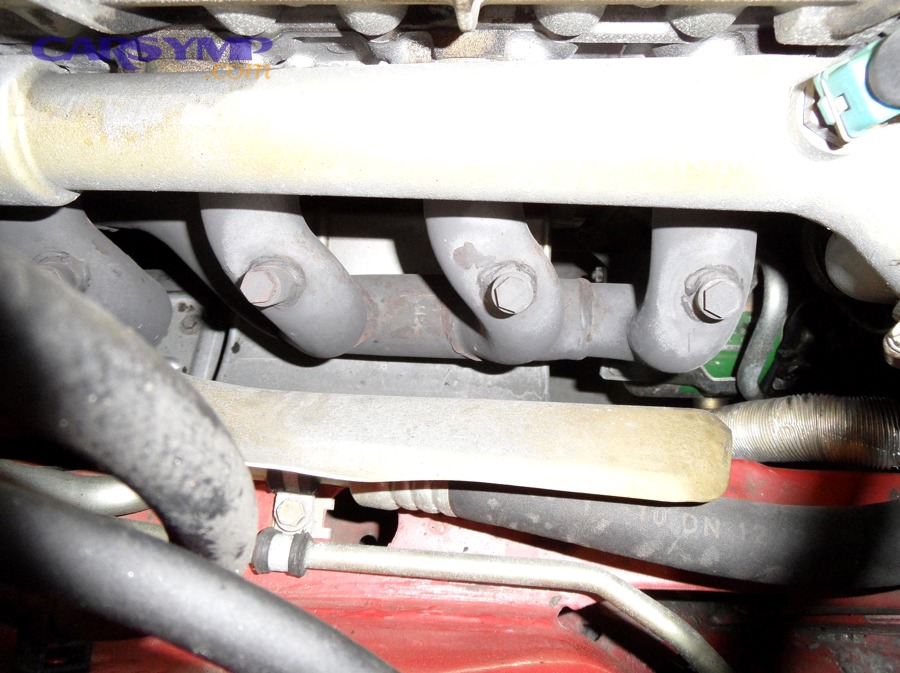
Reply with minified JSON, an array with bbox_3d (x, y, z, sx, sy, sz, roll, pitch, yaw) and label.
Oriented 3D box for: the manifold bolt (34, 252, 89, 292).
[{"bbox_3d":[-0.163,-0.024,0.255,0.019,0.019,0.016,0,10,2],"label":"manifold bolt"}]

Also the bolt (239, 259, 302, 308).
[{"bbox_3d":[-0.078,-0.022,0.267,0.018,0.018,0.014,0,9,15],"label":"bolt"}]

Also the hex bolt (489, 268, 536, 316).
[{"bbox_3d":[0.026,-0.019,0.266,0.018,0.018,0.012,0,13,-6],"label":"hex bolt"}]

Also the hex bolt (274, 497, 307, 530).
[{"bbox_3d":[-0.072,0.081,0.285,0.015,0.008,0.015,0,78,-8],"label":"hex bolt"}]

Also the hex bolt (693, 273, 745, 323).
[{"bbox_3d":[0.115,-0.016,0.266,0.018,0.018,0.012,0,12,3],"label":"hex bolt"}]

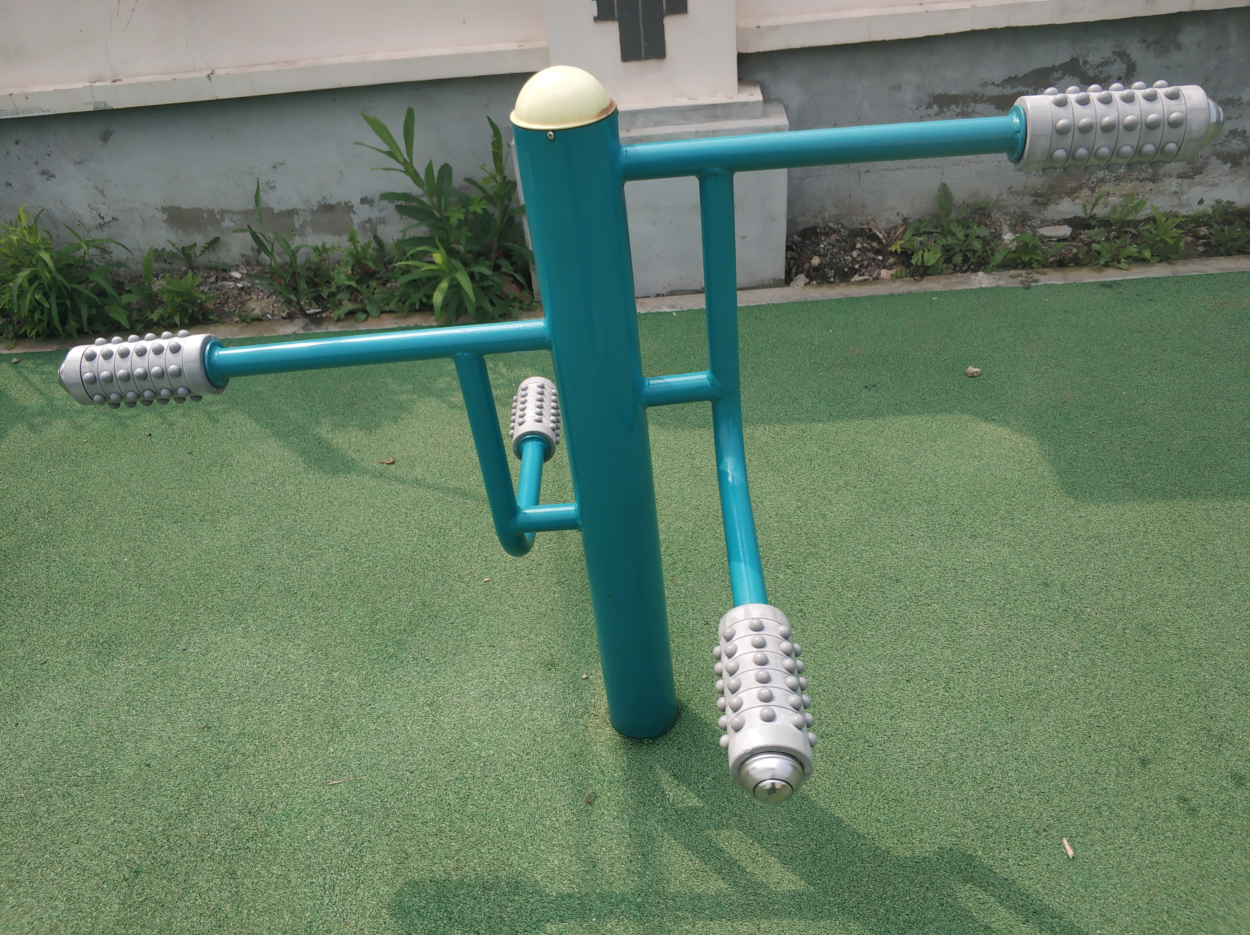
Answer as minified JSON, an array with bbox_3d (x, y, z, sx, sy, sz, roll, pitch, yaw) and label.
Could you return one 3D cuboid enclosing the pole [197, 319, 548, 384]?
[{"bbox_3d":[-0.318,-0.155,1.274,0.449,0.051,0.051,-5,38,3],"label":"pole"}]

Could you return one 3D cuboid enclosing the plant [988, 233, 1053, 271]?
[{"bbox_3d":[1.157,-0.646,2.841,0.189,0.075,0.160,-3,38,5],"label":"plant"}]

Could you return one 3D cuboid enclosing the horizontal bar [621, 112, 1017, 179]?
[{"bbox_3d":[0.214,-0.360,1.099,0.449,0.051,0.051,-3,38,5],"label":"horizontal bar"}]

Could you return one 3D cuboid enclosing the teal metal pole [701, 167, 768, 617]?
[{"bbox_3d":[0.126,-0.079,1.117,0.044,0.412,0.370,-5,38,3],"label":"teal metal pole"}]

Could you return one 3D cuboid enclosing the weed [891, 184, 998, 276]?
[{"bbox_3d":[0.948,-0.732,2.884,0.313,0.188,0.240,-3,38,5],"label":"weed"}]

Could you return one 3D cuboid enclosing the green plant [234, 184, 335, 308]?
[{"bbox_3d":[-1.066,-0.709,3.039,0.318,0.349,0.240,-3,38,5],"label":"green plant"}]

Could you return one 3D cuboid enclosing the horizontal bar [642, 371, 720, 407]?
[{"bbox_3d":[0.076,-0.105,1.303,0.102,0.039,0.039,-5,38,2],"label":"horizontal bar"}]

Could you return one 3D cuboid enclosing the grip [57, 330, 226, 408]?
[{"bbox_3d":[-0.640,-0.125,1.274,0.207,0.094,0.094,-5,38,3],"label":"grip"}]

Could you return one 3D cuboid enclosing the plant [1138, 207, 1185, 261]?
[{"bbox_3d":[1.552,-0.688,2.820,0.134,0.144,0.124,-4,38,4],"label":"plant"}]

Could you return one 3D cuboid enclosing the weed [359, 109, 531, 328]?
[{"bbox_3d":[-0.555,-0.752,2.890,0.494,0.567,0.371,-4,38,4],"label":"weed"}]

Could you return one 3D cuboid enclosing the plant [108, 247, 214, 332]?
[{"bbox_3d":[-1.491,-0.590,3.114,0.319,0.216,0.268,-4,38,4],"label":"plant"}]

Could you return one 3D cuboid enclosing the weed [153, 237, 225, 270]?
[{"bbox_3d":[-1.441,-0.709,3.206,0.234,0.105,0.150,-3,38,5],"label":"weed"}]

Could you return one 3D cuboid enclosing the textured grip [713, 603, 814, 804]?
[{"bbox_3d":[0.143,0.246,1.006,0.095,0.095,0.208,-5,38,3],"label":"textured grip"}]

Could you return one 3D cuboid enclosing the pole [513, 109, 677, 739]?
[{"bbox_3d":[-0.017,0.022,1.417,0.117,1.069,0.117,-4,38,4],"label":"pole"}]

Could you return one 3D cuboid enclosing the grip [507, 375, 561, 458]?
[{"bbox_3d":[-0.169,-0.099,1.867,0.094,0.094,0.207,-5,38,2],"label":"grip"}]

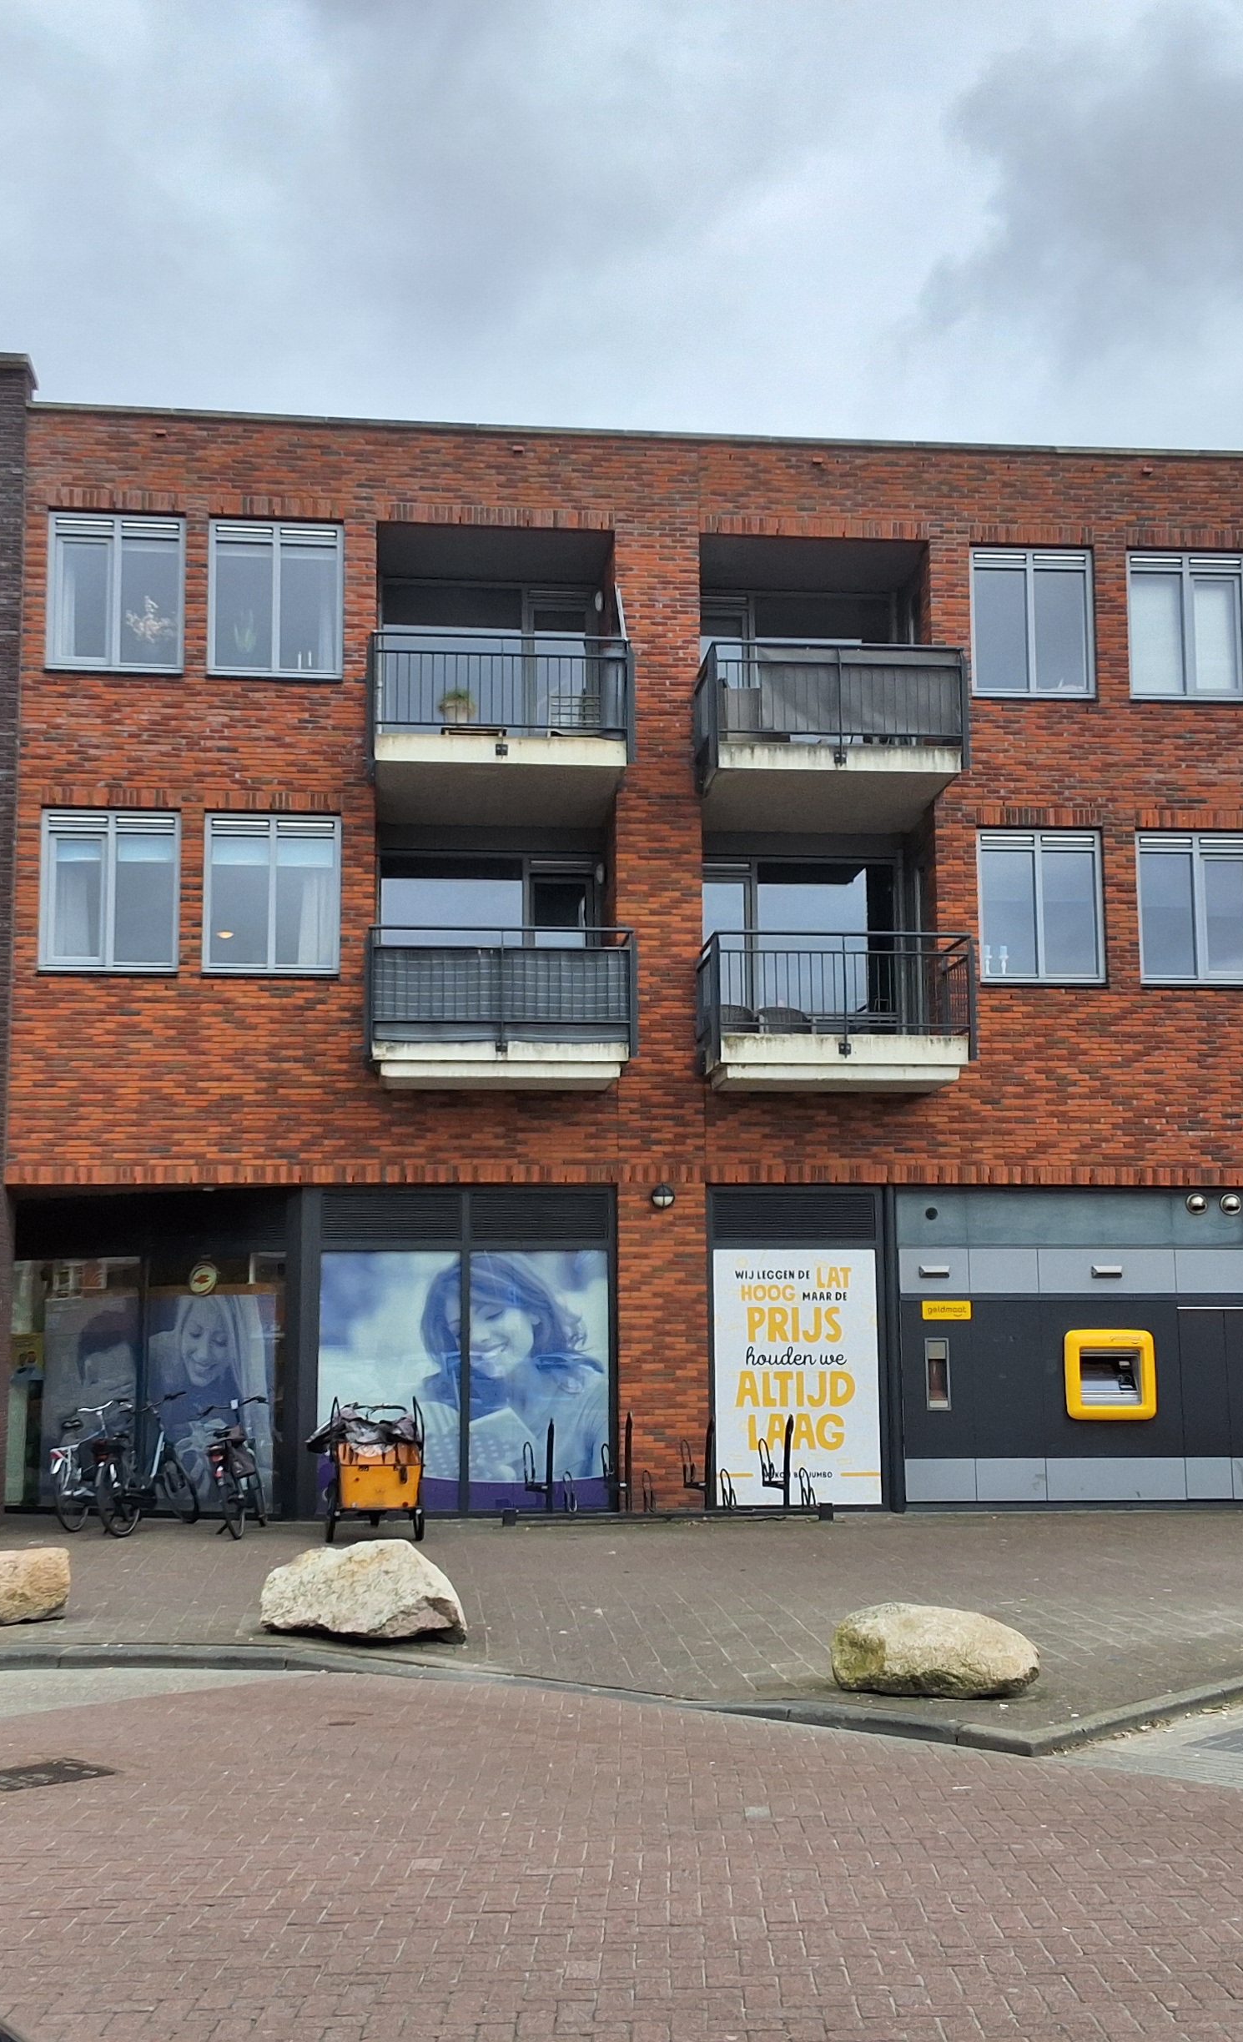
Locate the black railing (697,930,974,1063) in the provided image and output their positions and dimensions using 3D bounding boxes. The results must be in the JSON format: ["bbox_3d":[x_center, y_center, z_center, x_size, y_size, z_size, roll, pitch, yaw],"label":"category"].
[{"bbox_3d":[2.084,-0.170,21.559,2.524,1.227,1.100,1,-6,-6],"label":"black railing"}]

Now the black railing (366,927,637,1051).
[{"bbox_3d":[-1.171,-0.204,21.071,2.540,1.200,1.070,1,-8,-6],"label":"black railing"}]

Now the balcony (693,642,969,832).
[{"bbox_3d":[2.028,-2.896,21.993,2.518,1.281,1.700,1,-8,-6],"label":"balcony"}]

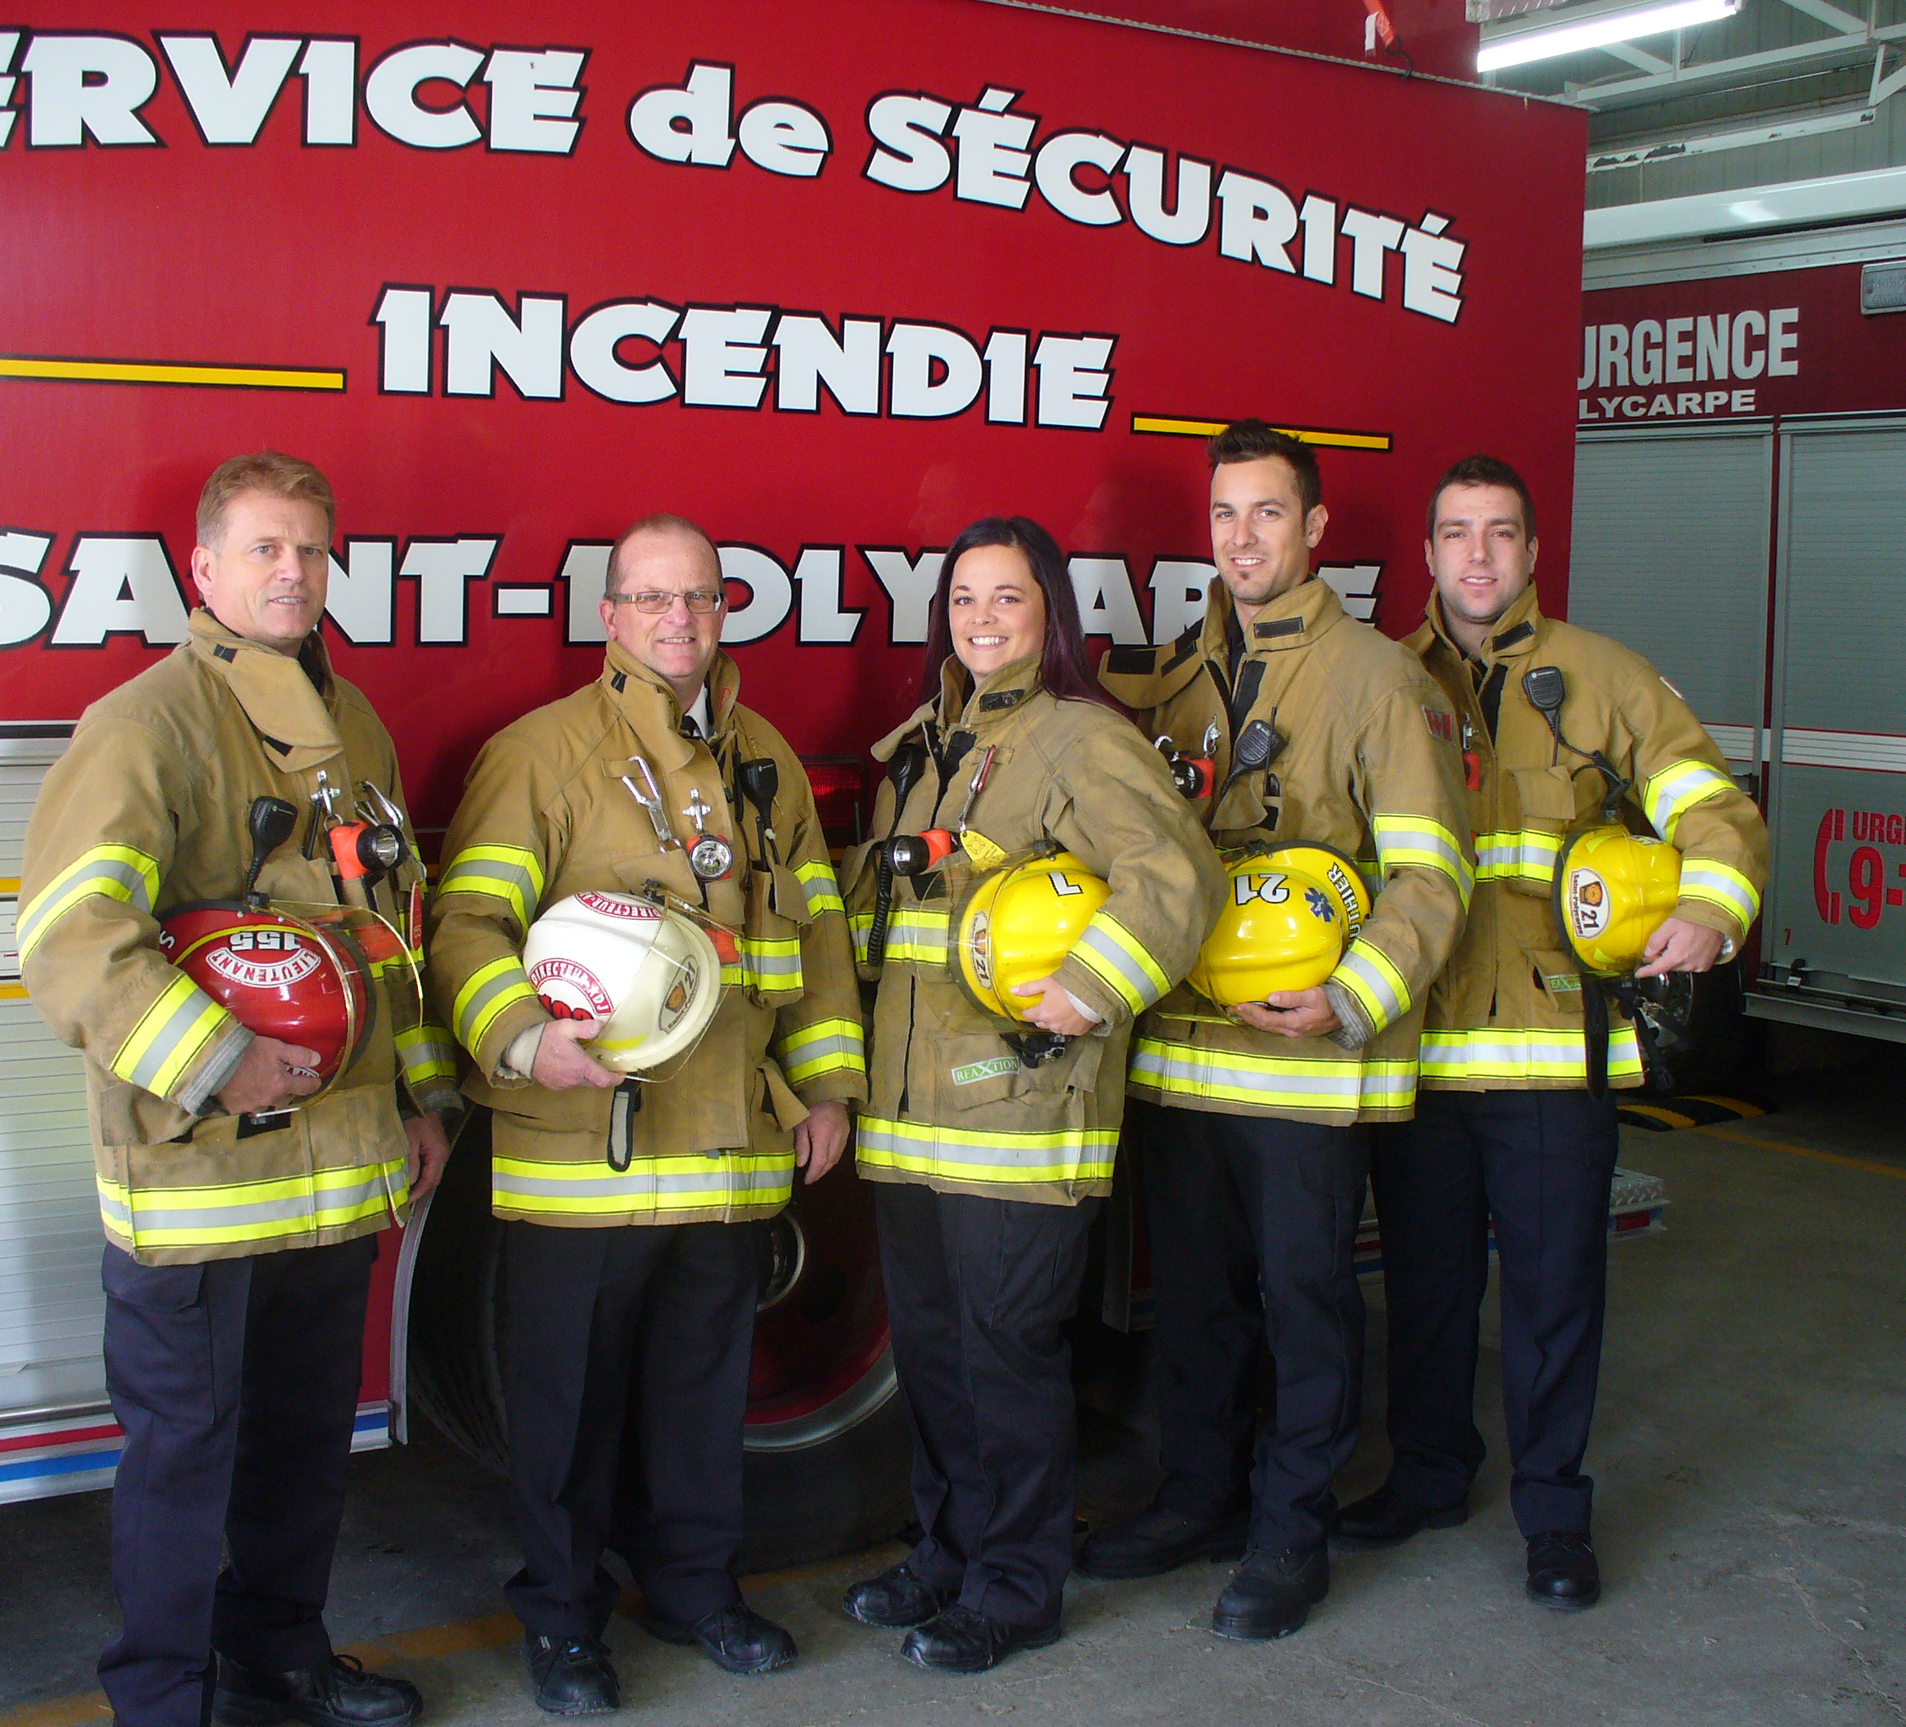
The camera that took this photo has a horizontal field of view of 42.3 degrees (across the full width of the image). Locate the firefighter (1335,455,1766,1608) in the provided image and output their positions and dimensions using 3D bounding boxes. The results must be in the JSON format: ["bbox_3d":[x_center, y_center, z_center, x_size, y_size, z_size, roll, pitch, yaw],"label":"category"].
[{"bbox_3d":[0.969,0.268,4.055,0.650,1.820,0.470,3,6,20],"label":"firefighter"}]

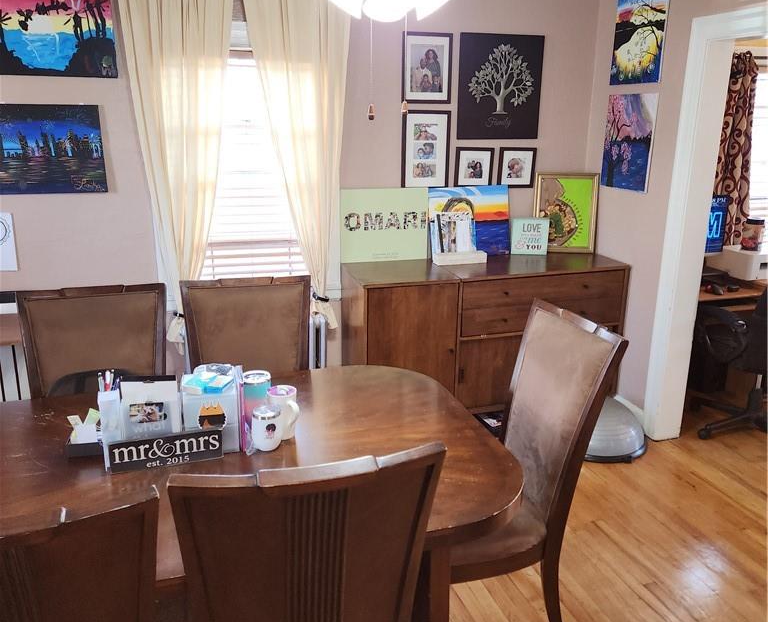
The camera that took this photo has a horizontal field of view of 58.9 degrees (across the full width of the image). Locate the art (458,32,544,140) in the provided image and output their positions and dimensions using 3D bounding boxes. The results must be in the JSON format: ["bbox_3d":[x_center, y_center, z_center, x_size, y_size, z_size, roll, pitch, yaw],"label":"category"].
[{"bbox_3d":[0.650,-1.243,3.792,0.512,0.553,0.028,-5,17,-18],"label":"art"}]

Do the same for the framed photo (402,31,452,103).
[{"bbox_3d":[0.229,-1.292,3.629,0.285,0.355,0.022,-5,17,-18],"label":"framed photo"}]

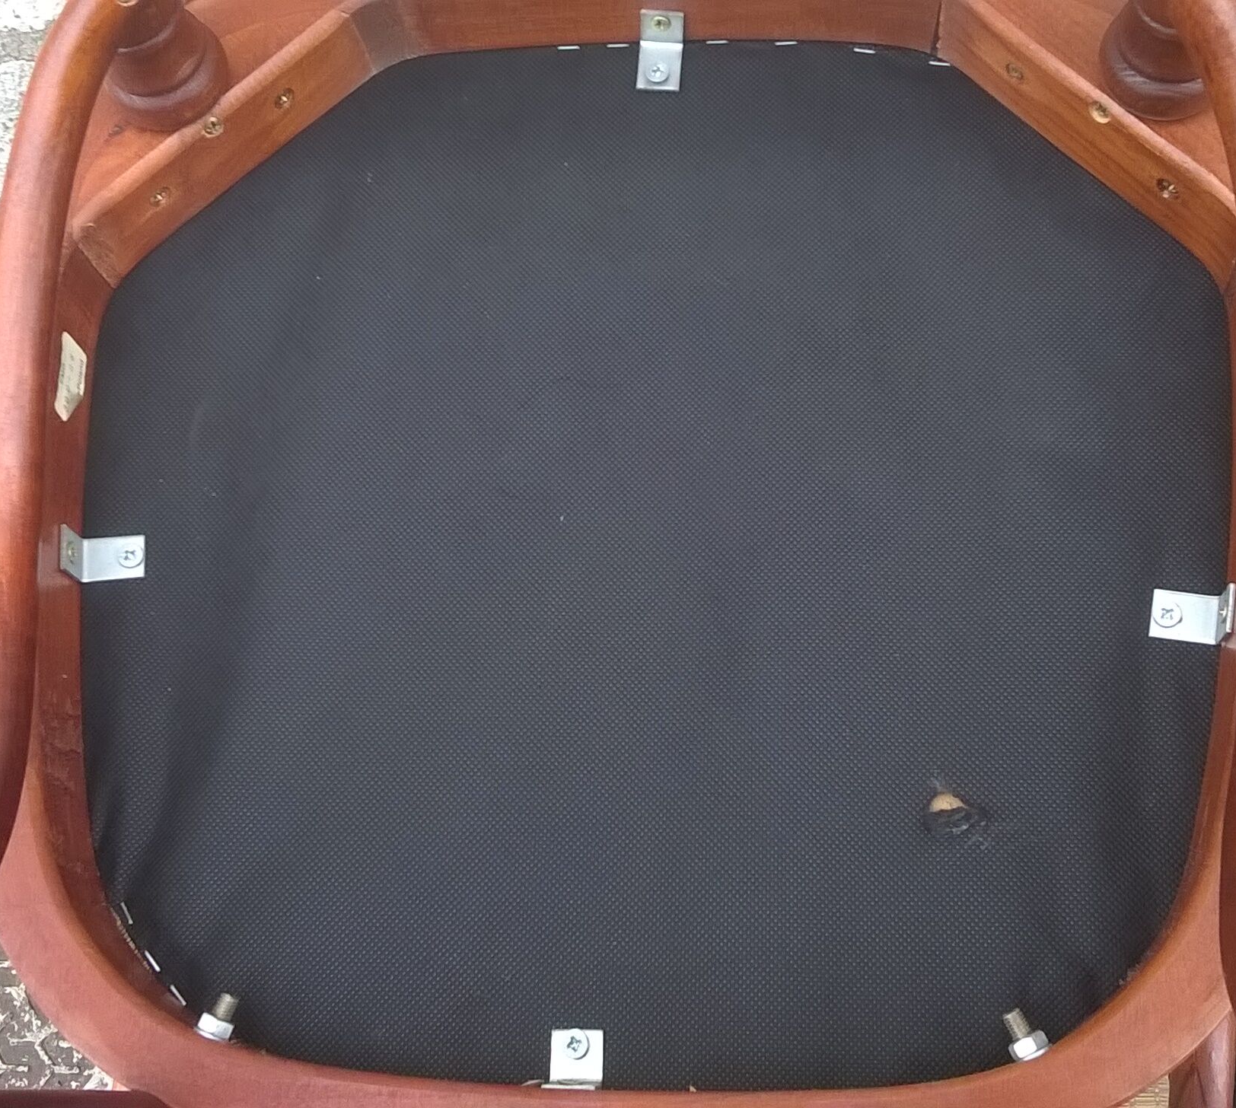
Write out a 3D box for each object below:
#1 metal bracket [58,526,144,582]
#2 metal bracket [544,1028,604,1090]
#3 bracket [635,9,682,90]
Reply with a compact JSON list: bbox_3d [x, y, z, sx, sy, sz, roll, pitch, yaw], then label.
[{"bbox_3d":[-0.170,0.000,0.571,0.022,0.018,0.015,-4,74,4],"label":"metal bracket"},{"bbox_3d":[-0.013,0.149,0.508,0.015,0.021,0.017,-1,74,5],"label":"metal bracket"},{"bbox_3d":[0.015,-0.175,0.604,0.015,0.019,0.020,5,75,7],"label":"bracket"}]

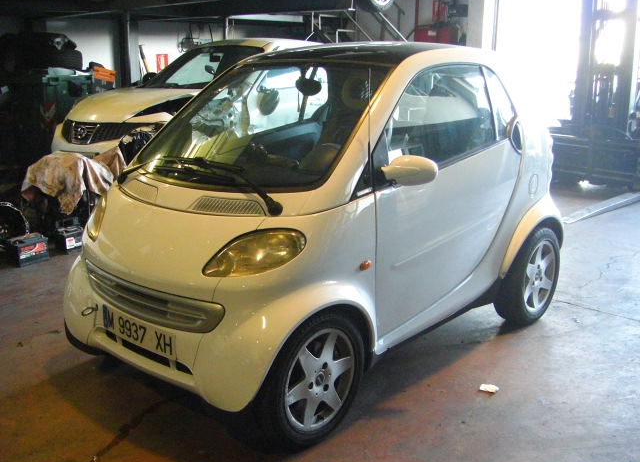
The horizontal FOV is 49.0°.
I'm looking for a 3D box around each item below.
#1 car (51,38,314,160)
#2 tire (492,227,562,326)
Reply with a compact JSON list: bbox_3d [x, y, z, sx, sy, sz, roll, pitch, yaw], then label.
[{"bbox_3d":[-0.896,-1.297,7.849,1.780,1.570,4.130,10,17,36],"label":"car"},{"bbox_3d":[1.191,0.252,4.041,0.175,0.570,0.570,12,18,40],"label":"tire"}]

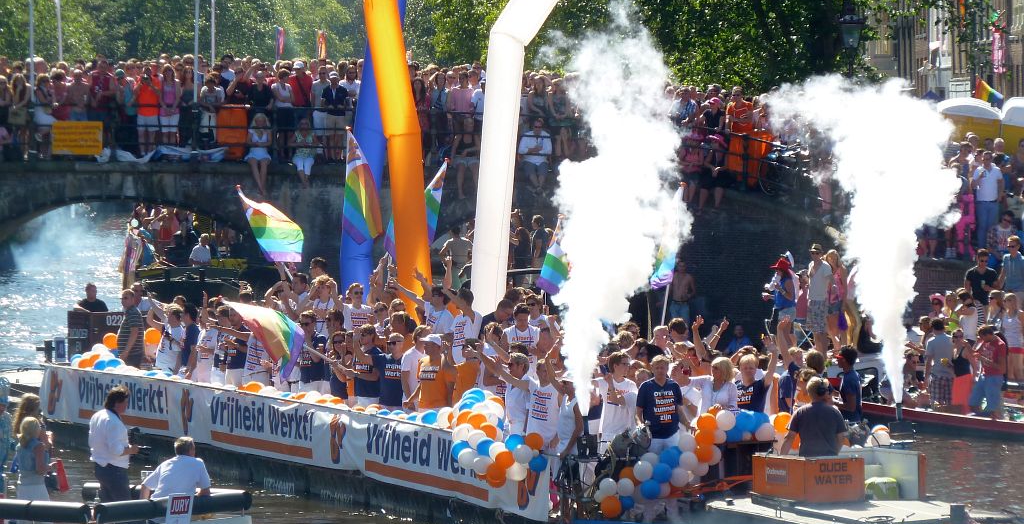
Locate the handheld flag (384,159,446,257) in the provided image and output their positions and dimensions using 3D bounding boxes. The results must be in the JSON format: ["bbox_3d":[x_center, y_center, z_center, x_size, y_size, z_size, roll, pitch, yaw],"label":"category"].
[{"bbox_3d":[-1.219,-0.656,62.500,0.820,1.240,0.300,0,2,0],"label":"handheld flag"}]

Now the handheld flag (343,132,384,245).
[{"bbox_3d":[-1.842,-0.912,62.000,0.550,1.400,0.300,0,2,11],"label":"handheld flag"}]

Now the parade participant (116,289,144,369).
[{"bbox_3d":[-5.113,1.261,67.029,0.340,1.800,0.500,-1,2,-20],"label":"parade participant"}]

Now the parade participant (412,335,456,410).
[{"bbox_3d":[-0.937,1.775,59.733,0.550,1.820,0.450,2,3,41],"label":"parade participant"}]

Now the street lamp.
[{"bbox_3d":[6.539,-2.777,96.079,0.500,4.300,0.500,0,2,0],"label":"street lamp"}]

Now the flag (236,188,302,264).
[{"bbox_3d":[-3.212,-0.499,66.500,0.930,1.050,0.300,0,2,0],"label":"flag"}]

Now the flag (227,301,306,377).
[{"bbox_3d":[-3.069,0.962,62.018,1.000,0.970,0.450,0,2,12],"label":"flag"}]

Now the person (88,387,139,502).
[{"bbox_3d":[-4.179,2.177,52.332,0.500,1.760,0.520,-2,3,-38],"label":"person"}]

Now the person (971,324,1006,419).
[{"bbox_3d":[6.882,1.749,72.231,0.550,1.680,0.450,1,2,25],"label":"person"}]

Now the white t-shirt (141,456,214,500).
[{"bbox_3d":[-3.496,2.301,52.111,0.720,0.600,0.420,1,2,18],"label":"white t-shirt"}]

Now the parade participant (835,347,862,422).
[{"bbox_3d":[3.837,1.871,57.034,0.450,1.850,0.520,-1,2,-14],"label":"parade participant"}]

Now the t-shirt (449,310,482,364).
[{"bbox_3d":[-0.566,0.953,62.213,0.320,0.700,0.480,-2,3,-37],"label":"t-shirt"}]

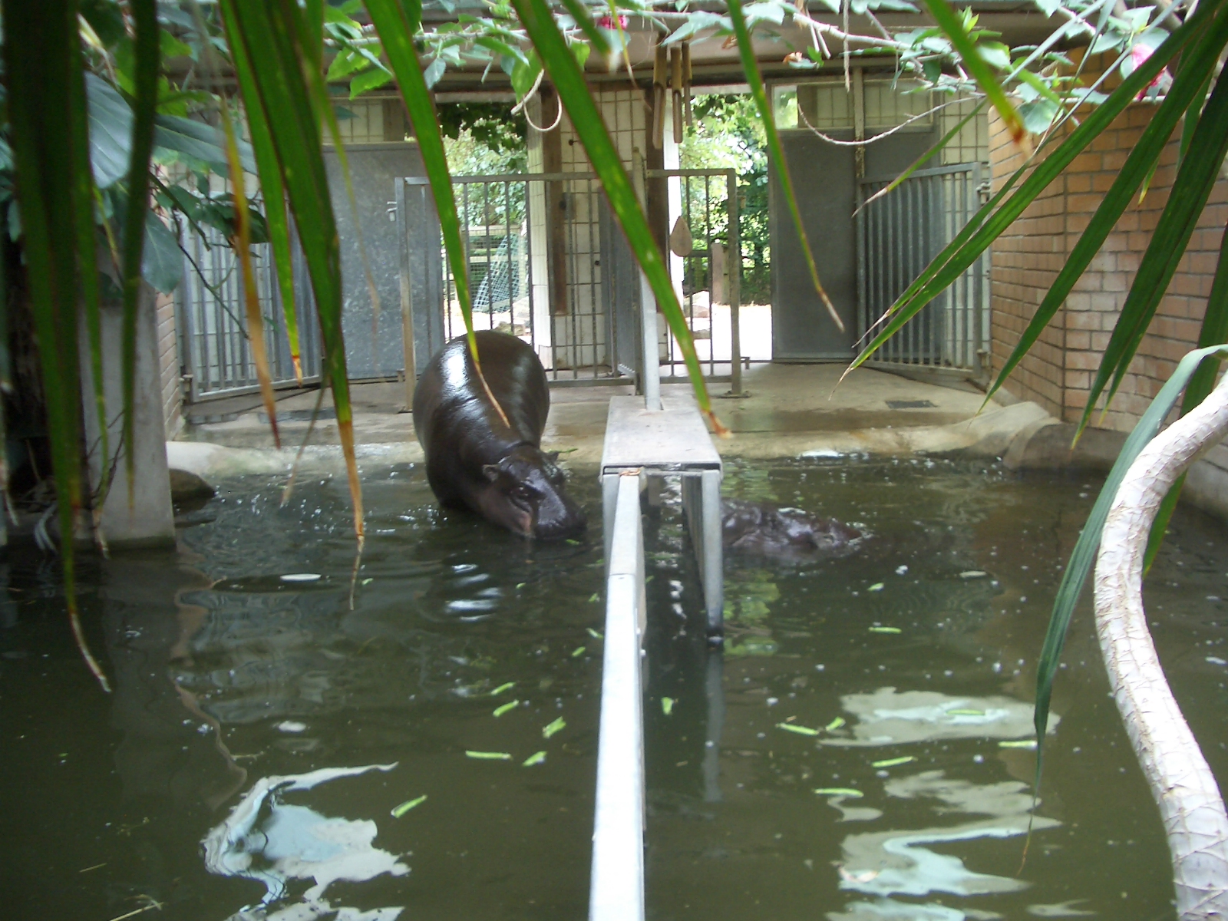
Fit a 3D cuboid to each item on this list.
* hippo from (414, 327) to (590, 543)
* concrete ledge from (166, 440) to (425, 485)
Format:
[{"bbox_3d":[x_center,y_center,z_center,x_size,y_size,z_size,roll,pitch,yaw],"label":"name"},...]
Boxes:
[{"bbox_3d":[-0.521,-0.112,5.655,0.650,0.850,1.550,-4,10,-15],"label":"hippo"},{"bbox_3d":[-1.655,0.001,6.717,1.500,0.200,0.400,-1,9,0],"label":"concrete ledge"}]

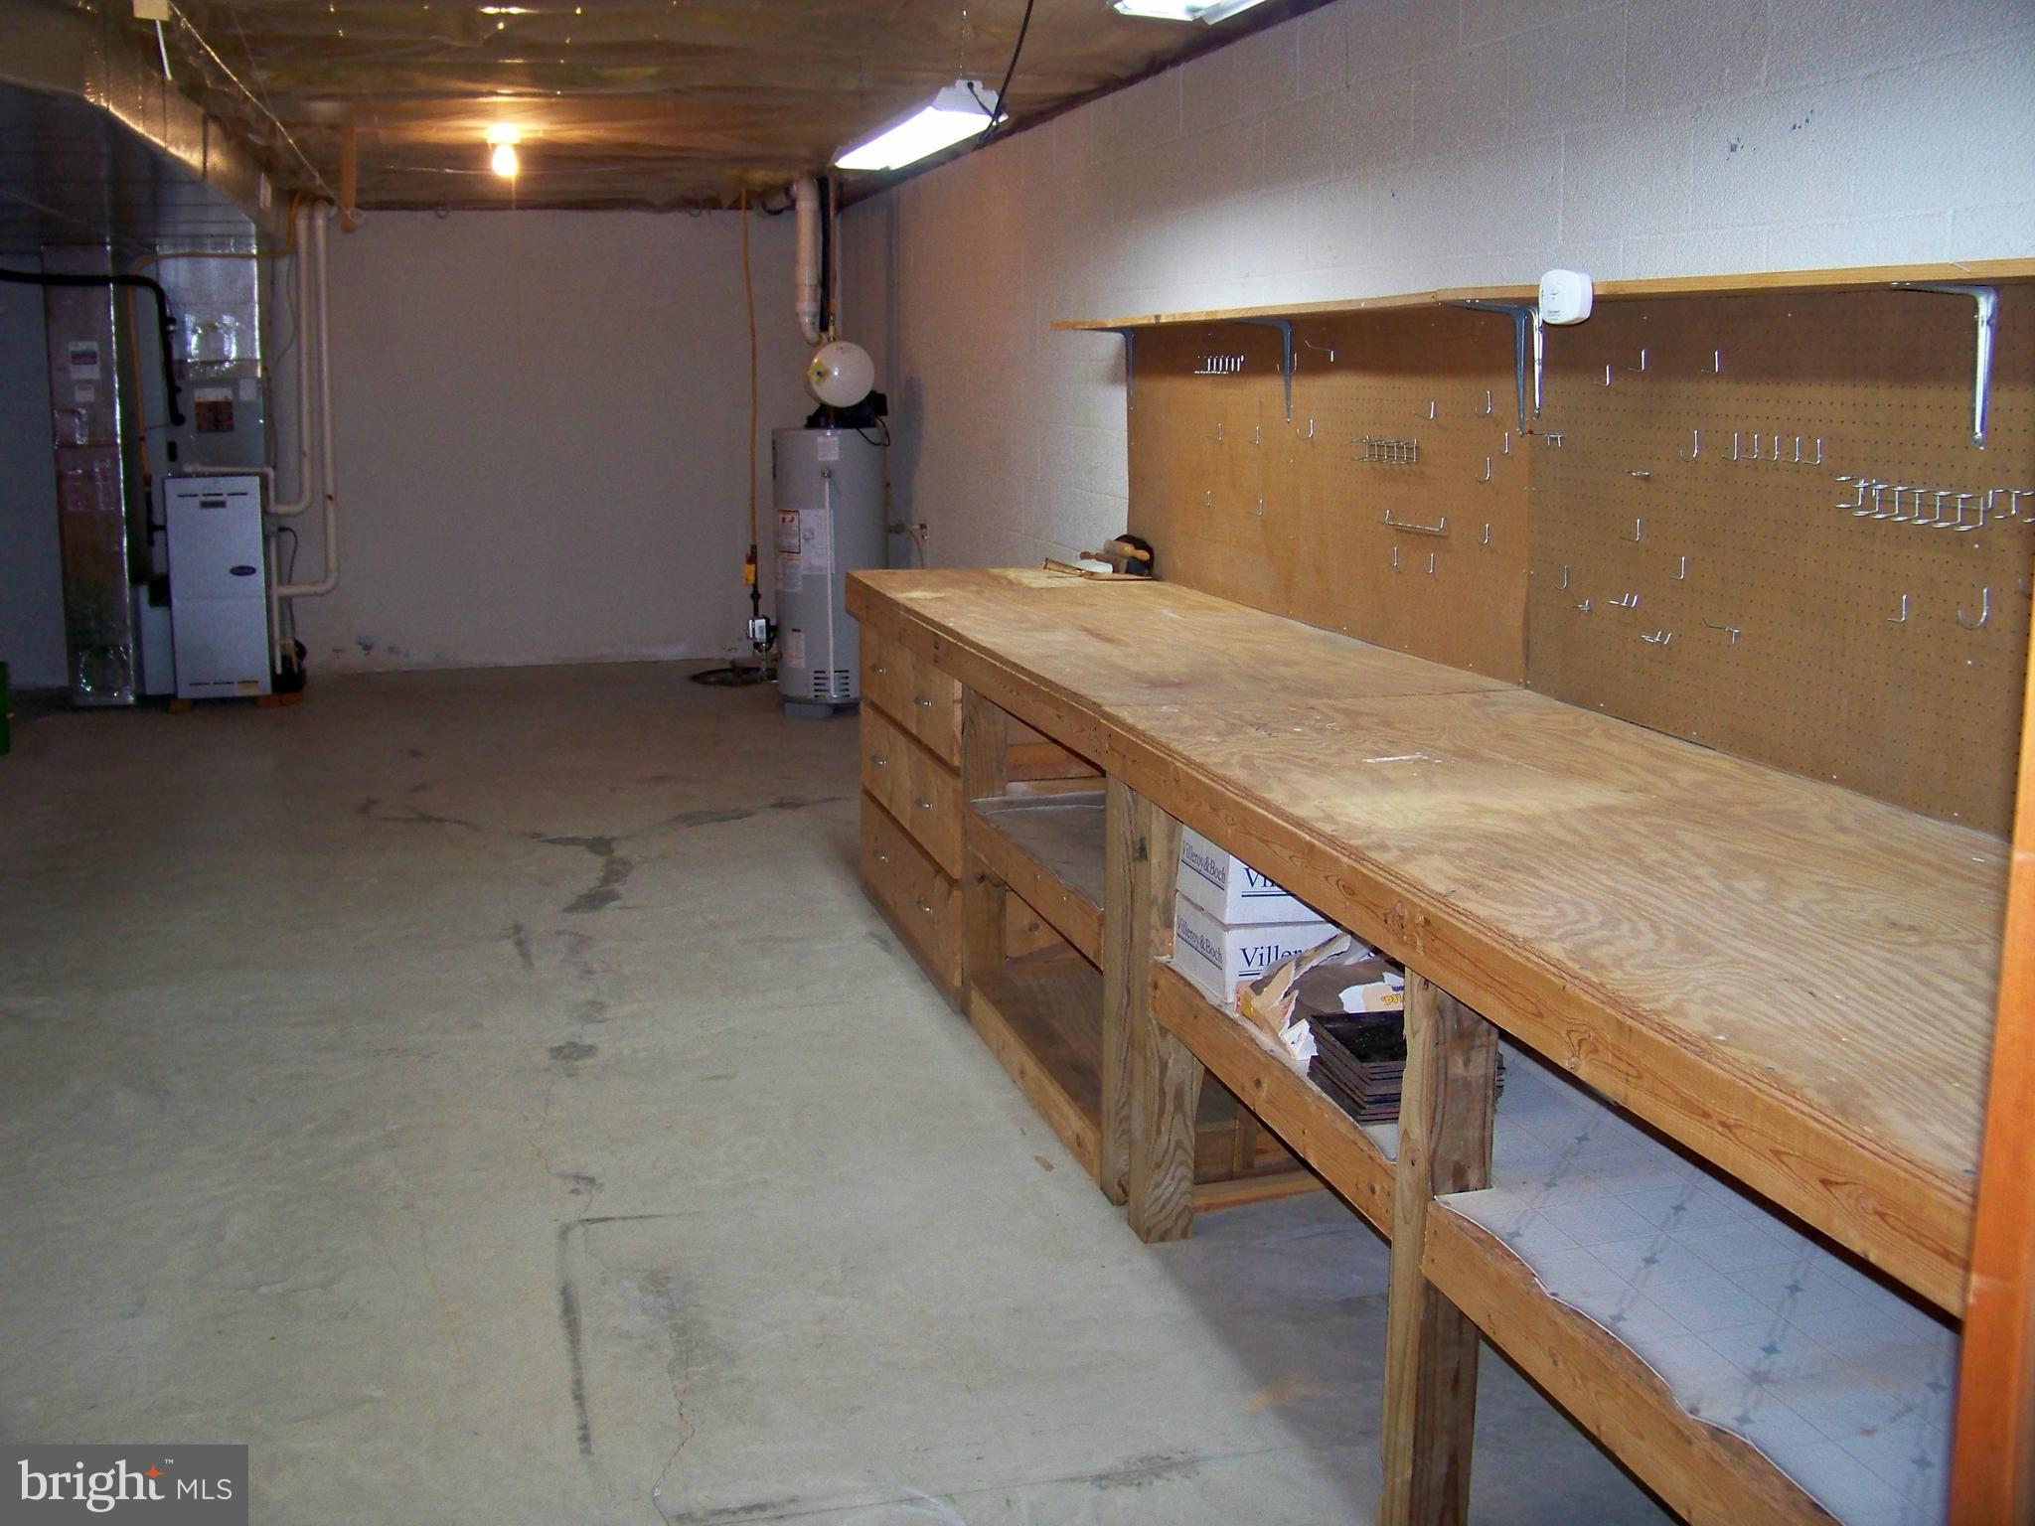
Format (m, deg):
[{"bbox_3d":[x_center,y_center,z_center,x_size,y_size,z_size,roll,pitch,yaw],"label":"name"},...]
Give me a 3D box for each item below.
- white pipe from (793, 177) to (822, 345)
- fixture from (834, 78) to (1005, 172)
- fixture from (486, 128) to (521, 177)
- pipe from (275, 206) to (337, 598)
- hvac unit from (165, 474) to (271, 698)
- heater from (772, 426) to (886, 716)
[{"bbox_3d":[-0.914,-2.189,8.451,0.120,0.720,0.110,-3,12,-16],"label":"white pipe"},{"bbox_3d":[-0.284,-1.643,5.016,0.175,0.080,1.230,-3,12,-16],"label":"fixture"},{"bbox_3d":[-1.780,-2.115,6.713,0.115,0.165,0.115,-3,12,-16],"label":"fixture"},{"bbox_3d":[-3.263,-1.655,8.896,0.260,1.770,0.100,-3,12,-16],"label":"pipe"},{"bbox_3d":[-3.682,-0.856,9.036,0.420,0.985,0.700,-3,12,-16],"label":"hvac unit"},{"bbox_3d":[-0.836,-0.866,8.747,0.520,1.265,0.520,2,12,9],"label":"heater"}]

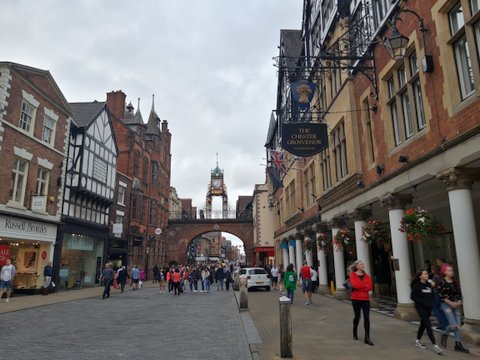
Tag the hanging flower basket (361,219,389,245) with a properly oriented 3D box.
[{"bbox_3d":[4.729,1.817,12.488,0.860,0.900,0.860,0,-13,-2],"label":"hanging flower basket"}]

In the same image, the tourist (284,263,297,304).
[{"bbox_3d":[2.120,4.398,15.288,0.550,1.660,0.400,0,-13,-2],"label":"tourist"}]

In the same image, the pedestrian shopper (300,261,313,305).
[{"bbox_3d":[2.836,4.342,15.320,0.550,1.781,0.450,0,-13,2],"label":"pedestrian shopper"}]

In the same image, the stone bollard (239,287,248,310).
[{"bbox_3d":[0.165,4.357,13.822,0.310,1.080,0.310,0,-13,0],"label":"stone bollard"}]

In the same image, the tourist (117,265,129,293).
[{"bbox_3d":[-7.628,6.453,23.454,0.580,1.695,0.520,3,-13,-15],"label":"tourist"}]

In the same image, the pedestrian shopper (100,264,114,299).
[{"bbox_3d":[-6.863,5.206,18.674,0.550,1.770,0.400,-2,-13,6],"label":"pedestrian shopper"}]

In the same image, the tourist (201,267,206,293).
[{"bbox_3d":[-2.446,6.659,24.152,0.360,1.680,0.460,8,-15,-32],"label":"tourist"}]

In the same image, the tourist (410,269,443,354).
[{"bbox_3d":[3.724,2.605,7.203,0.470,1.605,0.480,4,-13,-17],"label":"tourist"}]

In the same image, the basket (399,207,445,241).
[{"bbox_3d":[4.851,1.162,9.665,0.930,0.880,0.950,0,-13,-2],"label":"basket"}]

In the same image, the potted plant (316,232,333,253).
[{"bbox_3d":[4.928,3.674,21.026,0.920,1.100,0.920,0,-13,-1],"label":"potted plant"}]

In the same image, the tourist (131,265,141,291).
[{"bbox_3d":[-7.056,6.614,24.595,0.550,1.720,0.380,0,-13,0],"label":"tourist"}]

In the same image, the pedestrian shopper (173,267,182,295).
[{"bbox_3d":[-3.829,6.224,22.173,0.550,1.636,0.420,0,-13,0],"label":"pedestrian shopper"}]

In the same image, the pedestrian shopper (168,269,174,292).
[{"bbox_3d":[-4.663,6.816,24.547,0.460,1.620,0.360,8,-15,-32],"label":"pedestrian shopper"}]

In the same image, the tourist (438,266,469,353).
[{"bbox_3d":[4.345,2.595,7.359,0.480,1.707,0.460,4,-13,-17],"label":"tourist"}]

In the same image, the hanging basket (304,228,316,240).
[{"bbox_3d":[4.928,3.880,25.200,0.800,0.820,0.820,0,-13,-1],"label":"hanging basket"}]

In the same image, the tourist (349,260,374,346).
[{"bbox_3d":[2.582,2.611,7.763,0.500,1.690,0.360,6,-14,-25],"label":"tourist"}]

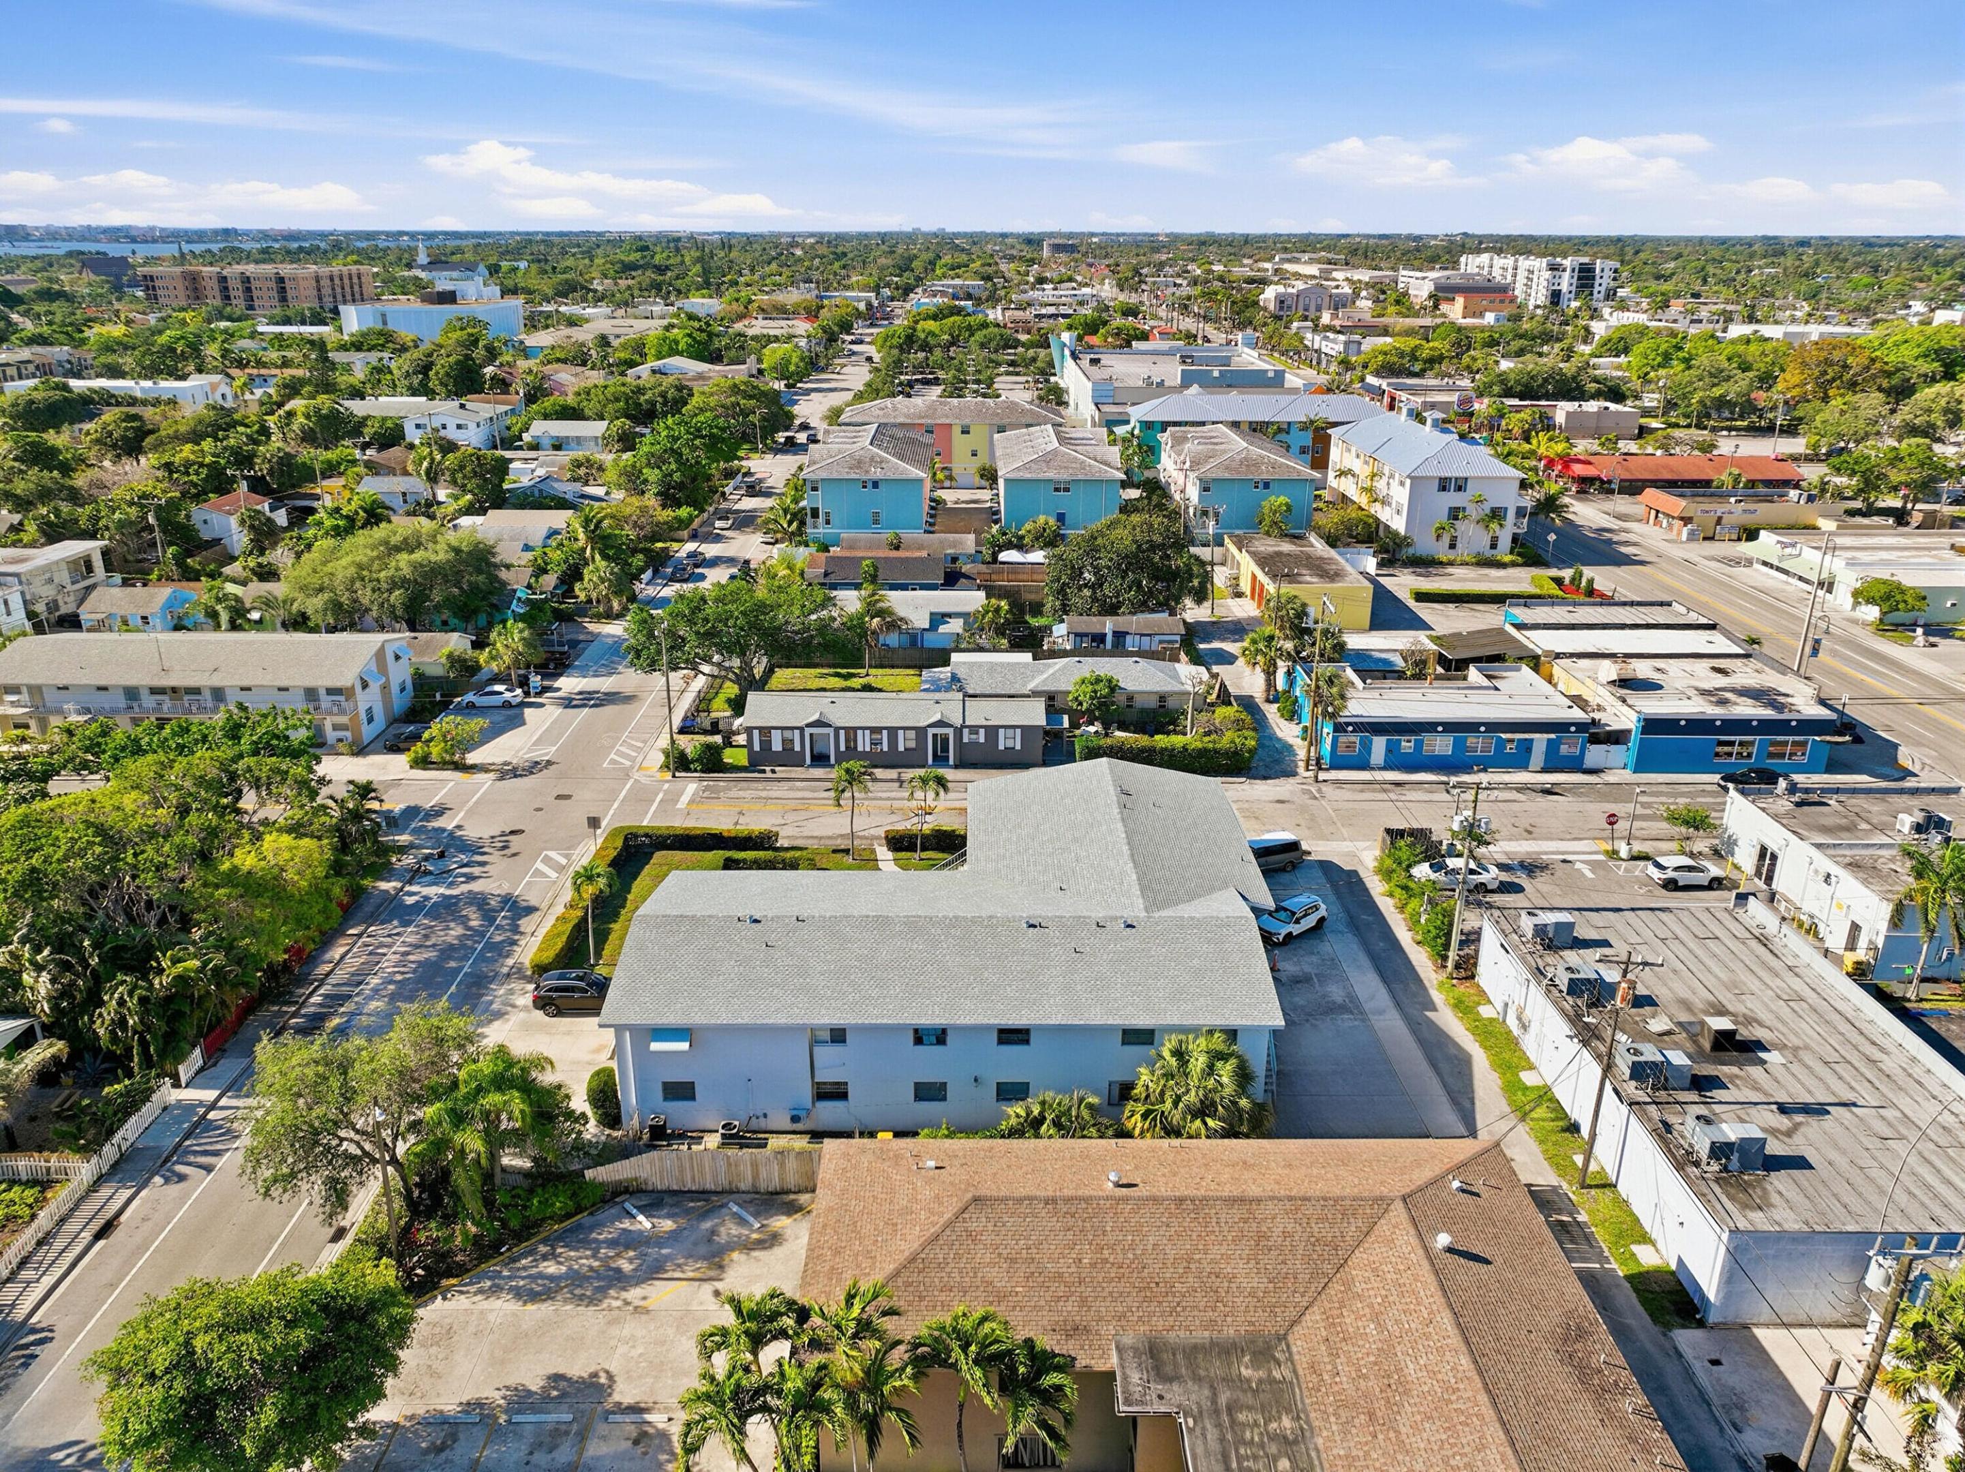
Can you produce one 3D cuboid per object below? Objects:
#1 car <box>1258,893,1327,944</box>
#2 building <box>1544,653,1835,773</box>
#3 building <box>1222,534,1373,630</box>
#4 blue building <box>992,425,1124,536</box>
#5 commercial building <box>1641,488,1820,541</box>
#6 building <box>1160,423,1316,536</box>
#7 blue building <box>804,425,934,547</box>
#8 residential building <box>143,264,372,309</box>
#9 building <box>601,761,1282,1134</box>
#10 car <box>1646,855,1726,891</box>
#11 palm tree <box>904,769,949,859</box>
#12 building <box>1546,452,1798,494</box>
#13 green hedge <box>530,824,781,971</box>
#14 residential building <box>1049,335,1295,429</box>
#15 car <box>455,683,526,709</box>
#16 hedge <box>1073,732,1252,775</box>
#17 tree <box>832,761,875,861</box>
[{"bbox_3d":[16.399,9.526,72.025,4.450,1.640,1.840,-15,25,-36],"label":"car"},{"bbox_3d":[50.205,-1.715,96.966,13.800,4.300,13.000,0,20,0],"label":"building"},{"bbox_3d":[30.447,-15.478,133.693,9.800,4.300,22.200,0,20,0],"label":"building"},{"bbox_3d":[8.814,-31.114,166.740,14.300,11.100,31.800,0,20,0],"label":"blue building"},{"bbox_3d":[89.960,-26.813,165.261,16.600,4.600,11.000,0,20,0],"label":"commercial building"},{"bbox_3d":[30.563,-31.067,166.818,13.800,11.100,31.800,0,20,0],"label":"building"},{"bbox_3d":[-13.086,-31.161,166.661,14.100,11.100,31.800,0,20,0],"label":"blue building"},{"bbox_3d":[-296.639,-182.608,560.738,64.000,18.300,56.000,0,20,0],"label":"residential building"},{"bbox_3d":[-0.781,8.856,66.898,29.100,6.700,25.800,0,20,0],"label":"building"},{"bbox_3d":[40.024,7.670,77.278,4.170,1.550,1.800,-1,20,-2],"label":"car"},{"bbox_3d":[-3.163,4.496,77.889,2.500,5.700,2.400,0,20,0],"label":"palm tree"},{"bbox_3d":[94.760,-36.588,189.785,33.300,5.000,10.000,0,20,0],"label":"building"},{"bbox_3d":[-16.835,8.723,73.618,10.300,1.200,16.000,0,20,0],"label":"green hedge"},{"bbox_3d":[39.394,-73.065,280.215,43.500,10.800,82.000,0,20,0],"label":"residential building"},{"bbox_3d":[-38.214,-3.256,106.588,4.750,1.450,1.850,0,20,0],"label":"car"},{"bbox_3d":[12.543,1.198,94.228,12.327,1.776,2.536,0,20,0],"label":"hedge"},{"bbox_3d":[-7.463,4.272,77.811,2.300,6.150,2.400,0,20,0],"label":"tree"}]

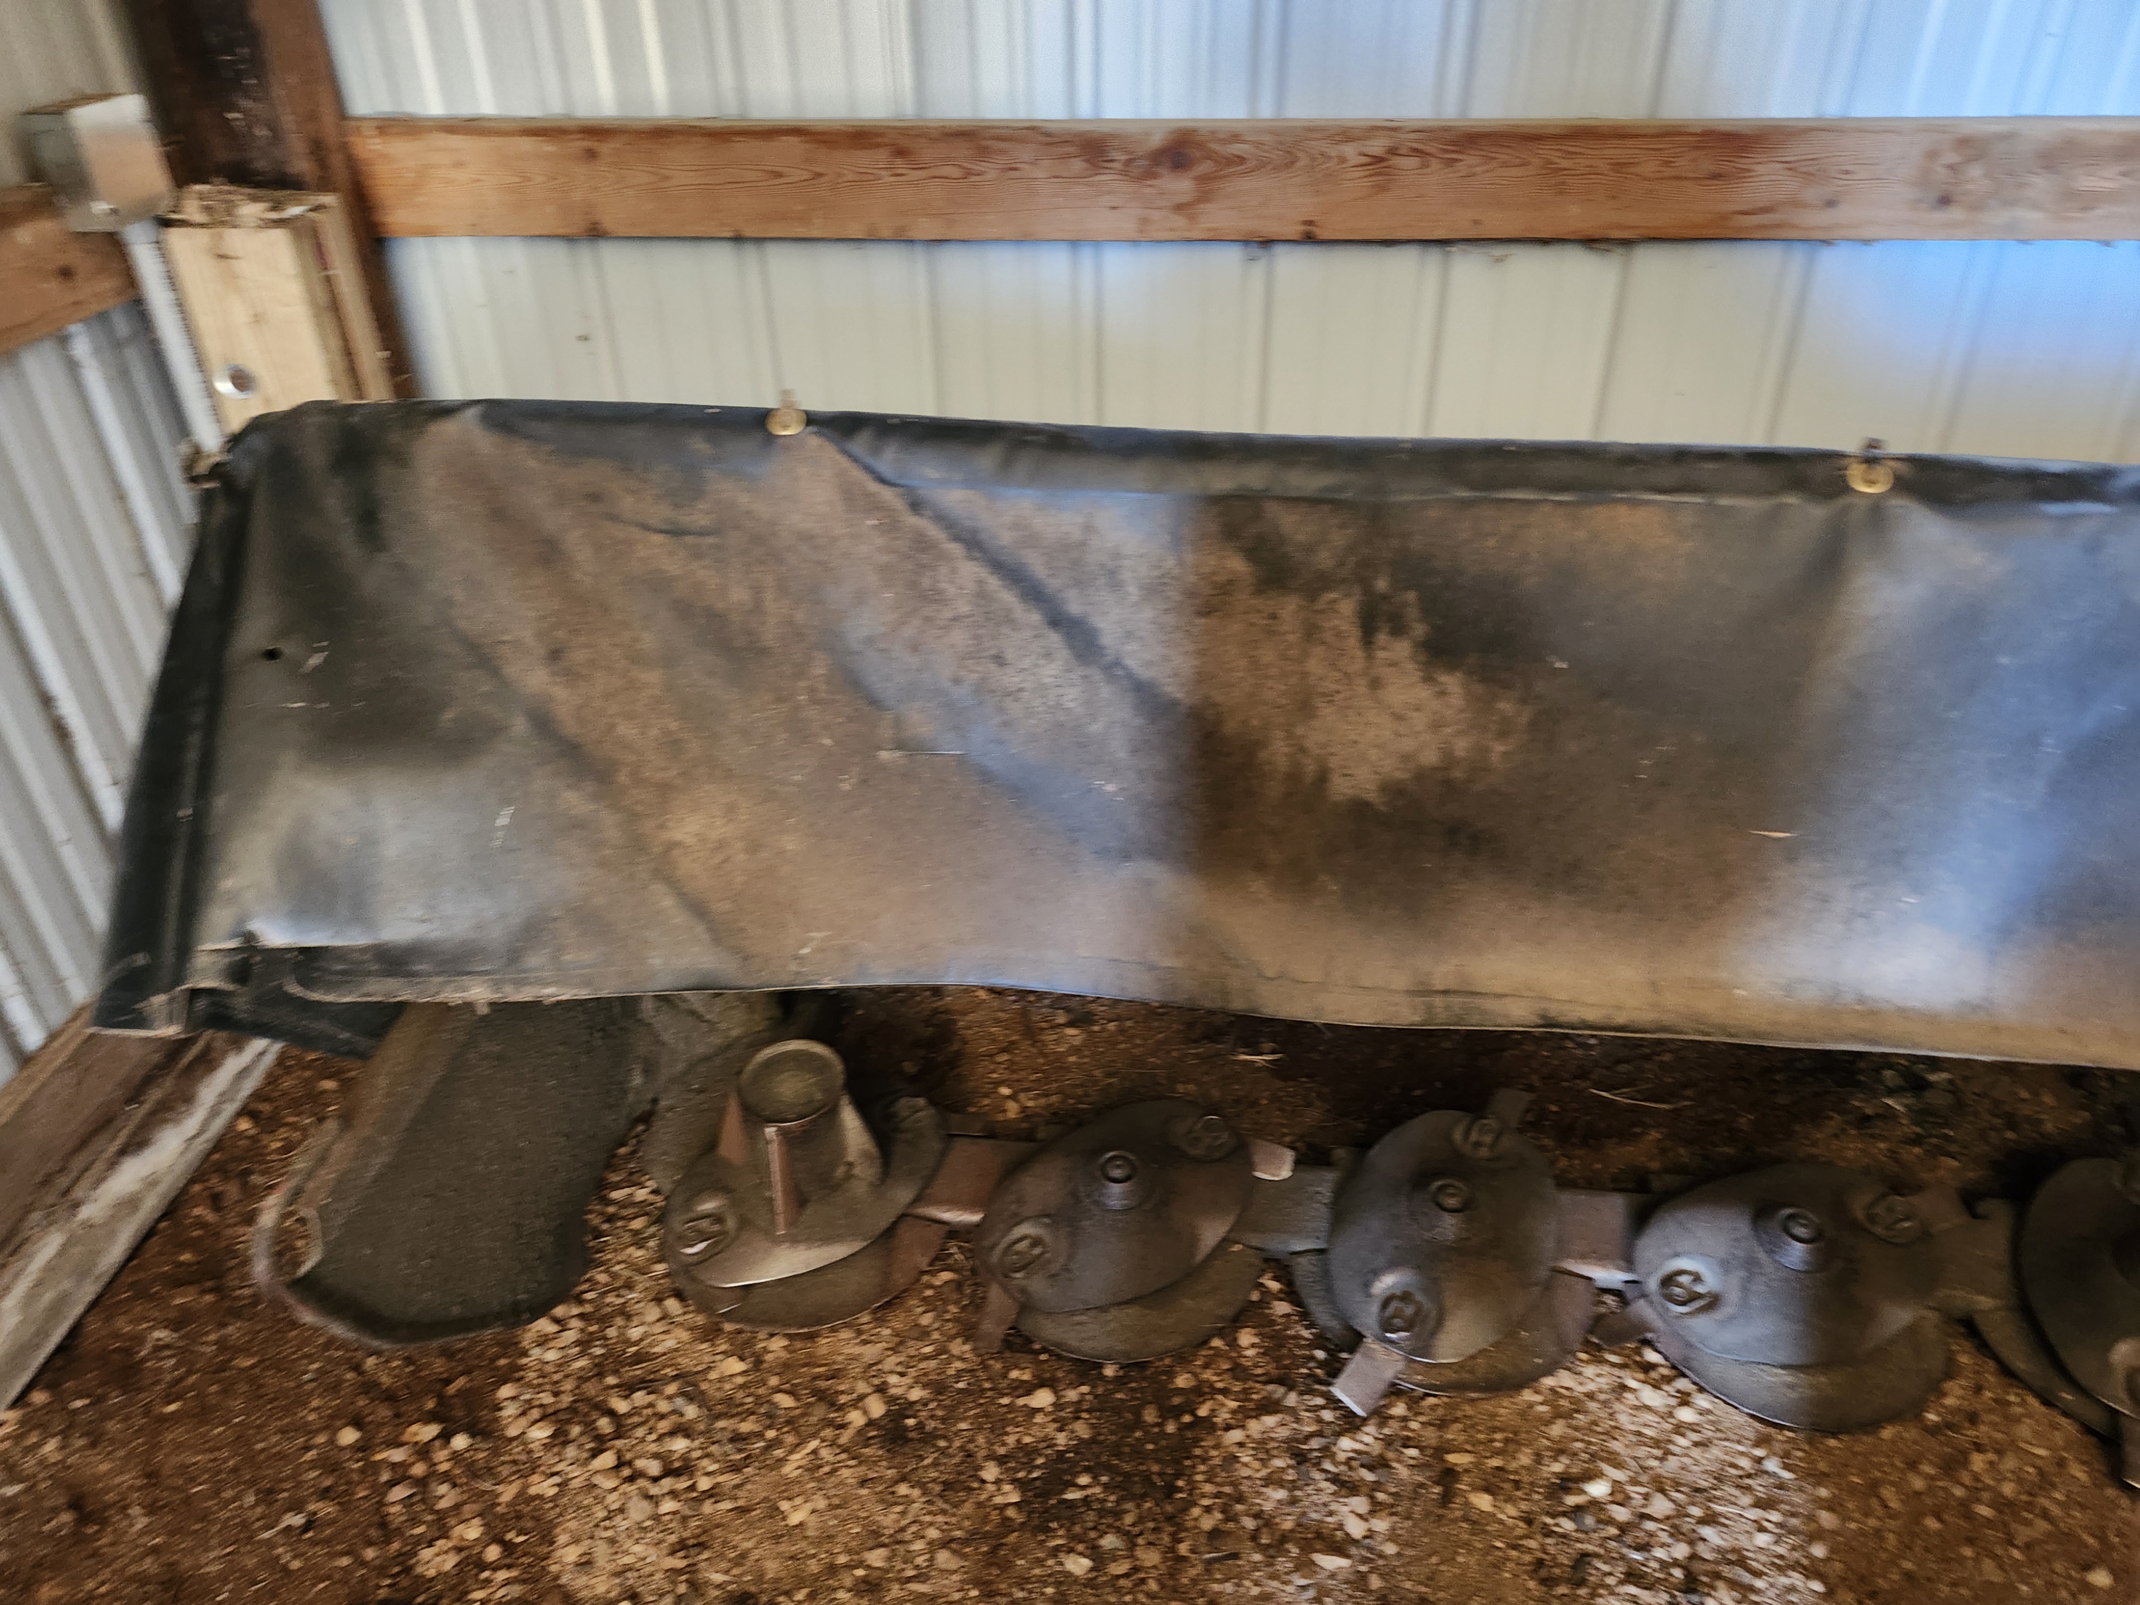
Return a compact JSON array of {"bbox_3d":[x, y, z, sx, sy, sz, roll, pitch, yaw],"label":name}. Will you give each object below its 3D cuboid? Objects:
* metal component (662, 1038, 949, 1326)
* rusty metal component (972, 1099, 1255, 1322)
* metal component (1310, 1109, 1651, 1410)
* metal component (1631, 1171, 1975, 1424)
[{"bbox_3d":[-0.312,0.428,1.676,0.330,0.205,0.340,3,33,7],"label":"metal component"},{"bbox_3d":[0.063,0.474,1.679,0.335,0.120,0.345,3,33,7],"label":"rusty metal component"},{"bbox_3d":[0.432,0.496,1.634,0.320,0.120,0.385,3,33,7],"label":"metal component"},{"bbox_3d":[0.806,0.525,1.579,0.340,0.120,0.335,3,33,7],"label":"metal component"}]

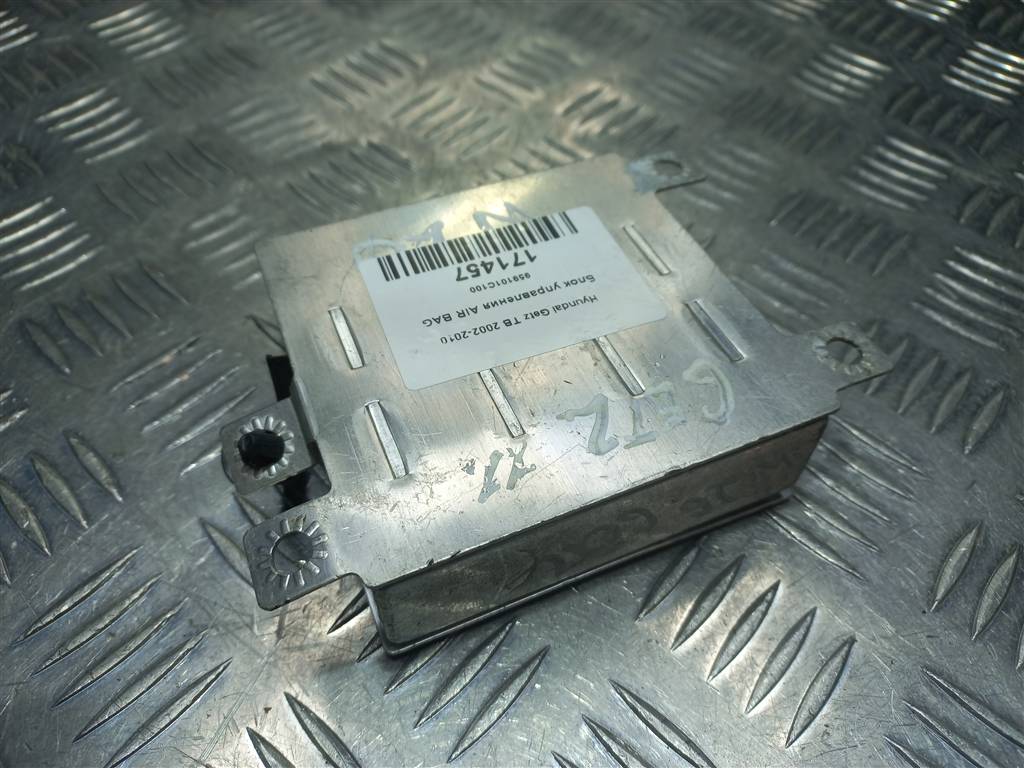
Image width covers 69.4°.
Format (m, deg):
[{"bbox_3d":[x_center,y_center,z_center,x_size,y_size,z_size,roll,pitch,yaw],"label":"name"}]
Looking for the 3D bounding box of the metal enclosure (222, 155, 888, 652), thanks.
[{"bbox_3d":[0.002,-0.004,0.170,0.128,0.034,0.092,-18,54,-15],"label":"metal enclosure"}]

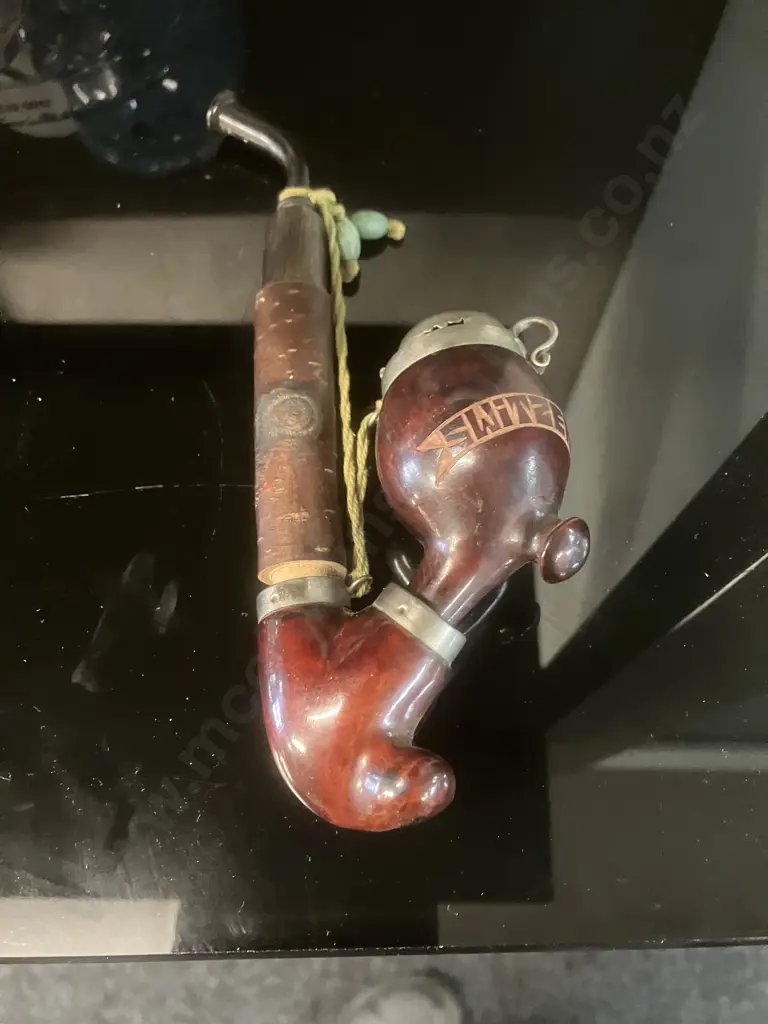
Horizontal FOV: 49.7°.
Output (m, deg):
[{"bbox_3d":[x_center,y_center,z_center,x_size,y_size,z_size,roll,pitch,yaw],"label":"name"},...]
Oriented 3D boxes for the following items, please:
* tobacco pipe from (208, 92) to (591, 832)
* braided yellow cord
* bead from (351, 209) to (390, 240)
[{"bbox_3d":[-0.003,-0.040,0.232,0.103,0.051,0.241,-7,69,7],"label":"tobacco pipe"},{"bbox_3d":[-0.014,-0.042,0.242,0.025,0.018,0.141,-6,70,-2],"label":"braided yellow cord"},{"bbox_3d":[-0.005,-0.099,0.285,0.014,0.010,0.010,8,66,-5],"label":"bead"}]

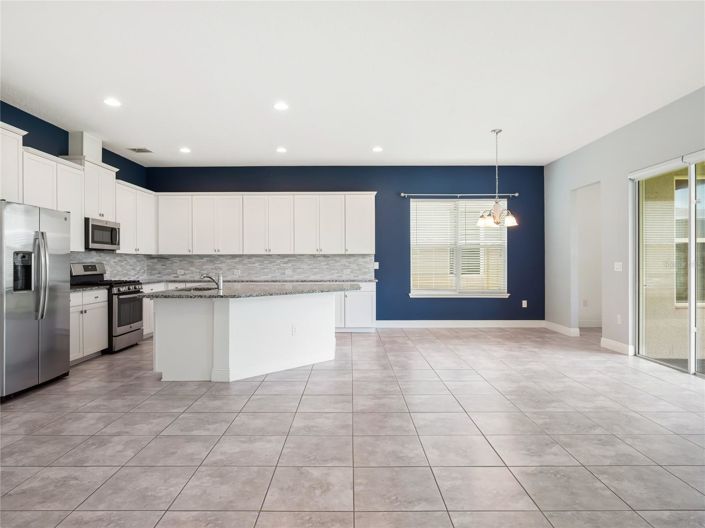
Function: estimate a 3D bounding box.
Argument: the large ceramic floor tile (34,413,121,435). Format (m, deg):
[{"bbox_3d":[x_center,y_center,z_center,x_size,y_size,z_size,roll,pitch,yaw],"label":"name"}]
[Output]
[{"bbox_3d":[-2.047,1.218,3.085,0.455,0.012,0.443,0,0,0],"label":"large ceramic floor tile"}]

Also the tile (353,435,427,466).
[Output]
[{"bbox_3d":[0.238,1.222,2.665,0.457,0.015,0.448,0,0,0],"label":"tile"}]

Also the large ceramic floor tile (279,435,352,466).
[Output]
[{"bbox_3d":[-0.226,1.215,2.655,0.460,0.010,0.436,0,0,0],"label":"large ceramic floor tile"}]

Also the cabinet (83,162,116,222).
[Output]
[{"bbox_3d":[-3.730,-1.010,5.820,0.330,0.780,0.750,0,0,0],"label":"cabinet"}]

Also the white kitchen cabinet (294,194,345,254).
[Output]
[{"bbox_3d":[-0.589,-0.717,7.520,0.915,1.090,0.340,0,0,0],"label":"white kitchen cabinet"}]

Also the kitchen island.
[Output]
[{"bbox_3d":[-0.990,0.763,5.040,2.220,0.914,2.120,0,0,0],"label":"kitchen island"}]

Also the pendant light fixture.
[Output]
[{"bbox_3d":[2.020,-1.180,5.670,0.580,1.340,0.570,0,0,0],"label":"pendant light fixture"}]

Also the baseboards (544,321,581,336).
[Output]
[{"bbox_3d":[3.700,1.145,7.220,0.140,0.140,0.920,0,0,0],"label":"baseboards"}]

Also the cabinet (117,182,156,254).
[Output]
[{"bbox_3d":[-3.700,-0.715,6.750,0.340,1.090,1.200,0,0,-1],"label":"cabinet"}]

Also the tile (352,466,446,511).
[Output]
[{"bbox_3d":[0.235,1.217,2.219,0.460,0.010,0.436,0,0,0],"label":"tile"}]

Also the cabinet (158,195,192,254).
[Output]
[{"bbox_3d":[-3.190,-0.713,7.515,0.620,1.080,0.330,0,0,0],"label":"cabinet"}]

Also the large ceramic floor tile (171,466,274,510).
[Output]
[{"bbox_3d":[-0.685,1.217,2.217,0.460,0.010,0.436,0,0,0],"label":"large ceramic floor tile"}]

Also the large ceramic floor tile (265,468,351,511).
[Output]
[{"bbox_3d":[-0.225,1.217,2.218,0.460,0.010,0.436,0,0,0],"label":"large ceramic floor tile"}]

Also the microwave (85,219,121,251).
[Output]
[{"bbox_3d":[-3.700,-0.395,5.790,0.400,0.415,0.740,0,0,0],"label":"microwave"}]

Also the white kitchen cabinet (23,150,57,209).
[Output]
[{"bbox_3d":[-3.740,-0.700,4.670,0.330,1.075,0.507,0,0,0],"label":"white kitchen cabinet"}]

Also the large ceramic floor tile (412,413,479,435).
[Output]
[{"bbox_3d":[0.695,1.212,3.080,0.455,0.012,0.443,0,0,0],"label":"large ceramic floor tile"}]

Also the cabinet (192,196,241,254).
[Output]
[{"bbox_3d":[-2.430,-0.713,7.515,0.905,1.080,0.330,0,0,0],"label":"cabinet"}]

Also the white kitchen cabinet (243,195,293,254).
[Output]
[{"bbox_3d":[-1.520,-0.715,7.500,0.920,1.080,0.330,0,0,0],"label":"white kitchen cabinet"}]

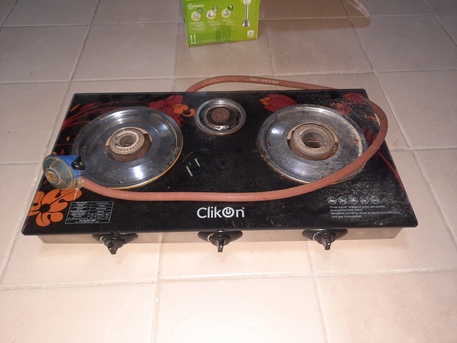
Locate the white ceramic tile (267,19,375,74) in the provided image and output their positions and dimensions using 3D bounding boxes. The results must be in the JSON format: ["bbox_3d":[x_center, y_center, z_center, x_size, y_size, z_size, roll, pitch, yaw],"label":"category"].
[{"bbox_3d":[0.283,-0.412,1.077,0.297,0.012,0.297,-2,54,-2],"label":"white ceramic tile"}]

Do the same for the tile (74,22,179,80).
[{"bbox_3d":[-0.316,-0.390,1.062,0.297,0.012,0.297,-2,54,-2],"label":"tile"}]

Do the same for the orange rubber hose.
[{"bbox_3d":[0.039,-0.113,0.775,0.665,0.127,0.455,-2,54,-2],"label":"orange rubber hose"}]

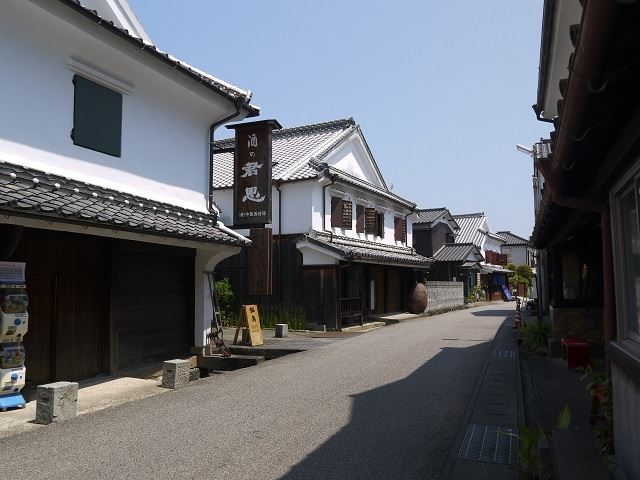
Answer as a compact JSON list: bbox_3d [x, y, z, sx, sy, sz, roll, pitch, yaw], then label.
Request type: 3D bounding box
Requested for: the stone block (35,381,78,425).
[{"bbox_3d":[-3.019,1.856,5.963,0.275,0.375,0.330,-3,-6,24],"label":"stone block"}]

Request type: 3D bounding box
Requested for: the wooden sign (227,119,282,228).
[{"bbox_3d":[-1.618,-1.591,12.838,1.380,2.523,0.600,-3,-6,26],"label":"wooden sign"}]

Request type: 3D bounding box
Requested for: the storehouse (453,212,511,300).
[{"bbox_3d":[14.465,1.831,52.351,8.200,8.400,9.300,-3,-6,29],"label":"storehouse"}]

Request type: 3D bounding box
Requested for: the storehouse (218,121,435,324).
[{"bbox_3d":[-1.605,-0.702,23.881,11.300,8.600,10.200,-3,-6,29],"label":"storehouse"}]

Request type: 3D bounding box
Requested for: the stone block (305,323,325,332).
[{"bbox_3d":[-0.134,2.868,17.070,0.720,0.280,0.240,-3,-6,29],"label":"stone block"}]

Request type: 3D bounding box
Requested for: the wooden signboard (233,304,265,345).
[{"bbox_3d":[-1.846,2.163,13.254,0.620,1.030,0.480,-3,-6,27],"label":"wooden signboard"}]

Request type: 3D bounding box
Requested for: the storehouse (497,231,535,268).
[{"bbox_3d":[22.426,3.046,63.140,6.300,7.800,6.300,-3,-6,29],"label":"storehouse"}]

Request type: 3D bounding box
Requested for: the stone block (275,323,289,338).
[{"bbox_3d":[-1.119,2.656,15.118,0.260,0.370,0.290,-3,-6,29],"label":"stone block"}]

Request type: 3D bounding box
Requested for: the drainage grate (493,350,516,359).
[{"bbox_3d":[4.002,2.491,11.170,0.470,0.050,1.150,-2,-5,21],"label":"drainage grate"}]

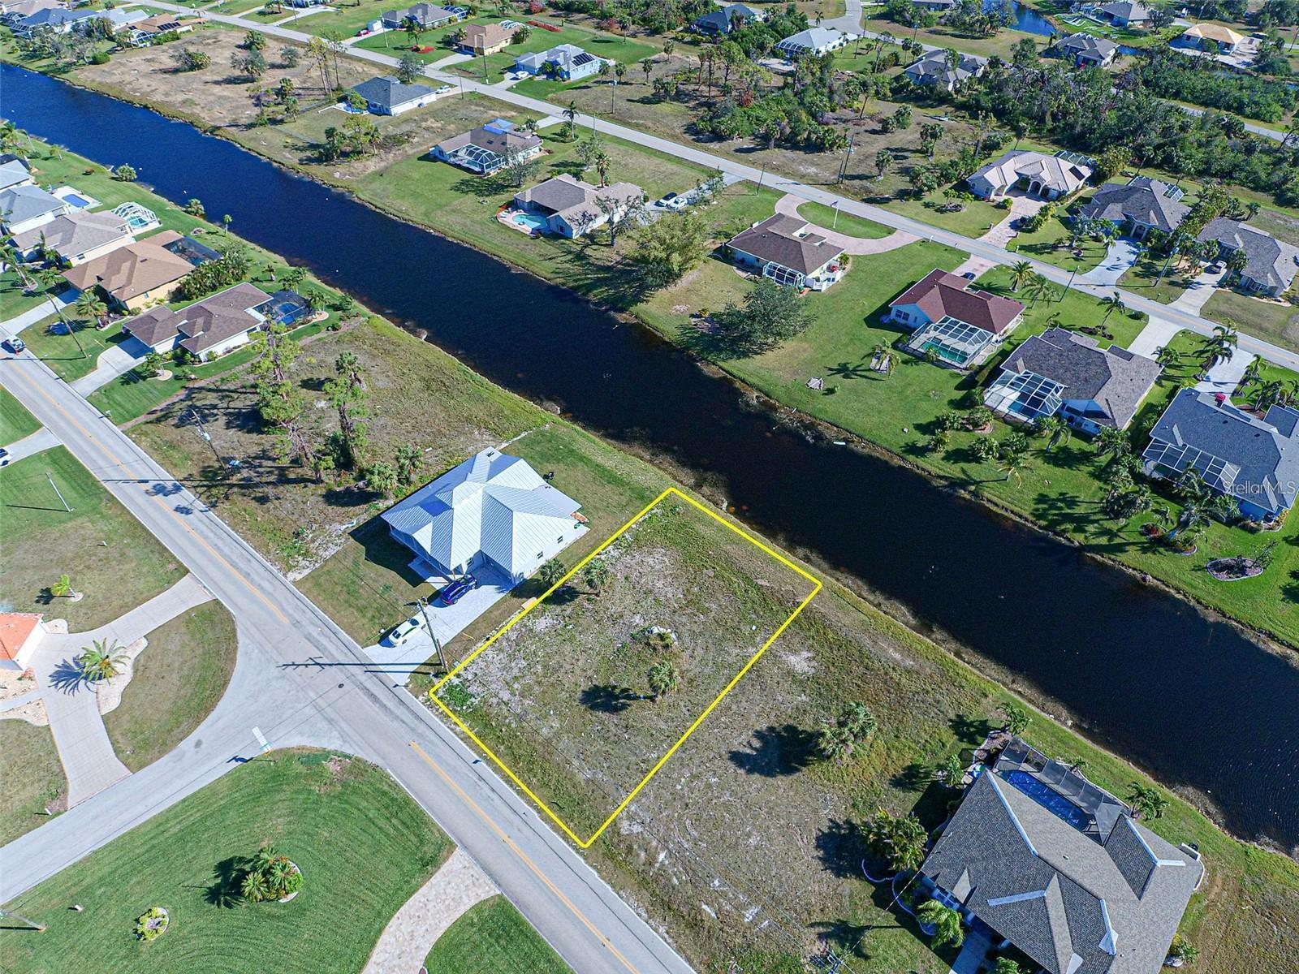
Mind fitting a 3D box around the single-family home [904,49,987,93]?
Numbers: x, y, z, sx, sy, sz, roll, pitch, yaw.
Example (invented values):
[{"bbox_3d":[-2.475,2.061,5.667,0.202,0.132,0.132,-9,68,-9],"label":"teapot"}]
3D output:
[{"bbox_3d":[95.287,-134.205,203.227,18.944,5.300,25.000,33,56,28],"label":"single-family home"}]

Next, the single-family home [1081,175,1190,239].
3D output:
[{"bbox_3d":[109.981,-63.588,143.577,18.300,5.700,23.000,36,57,28],"label":"single-family home"}]

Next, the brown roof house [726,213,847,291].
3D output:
[{"bbox_3d":[29.400,-49.640,130.960,19.110,4.940,18.240,32,53,28],"label":"brown roof house"}]

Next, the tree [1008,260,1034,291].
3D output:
[{"bbox_3d":[69.371,-39.551,119.056,4.600,6.400,4.600,34,56,28],"label":"tree"}]

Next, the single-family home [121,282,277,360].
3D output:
[{"bbox_3d":[-80.090,-30.550,115.800,18.340,5.230,21.040,30,52,27],"label":"single-family home"}]

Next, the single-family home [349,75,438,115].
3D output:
[{"bbox_3d":[-78.478,-121.205,195.725,20.600,5.300,18.600,29,54,24],"label":"single-family home"}]

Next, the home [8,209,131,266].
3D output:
[{"bbox_3d":[-121.950,-53.460,135.200,18.870,5.630,18.780,29,52,26],"label":"home"}]

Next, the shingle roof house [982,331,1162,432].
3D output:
[{"bbox_3d":[65.730,-16.879,98.753,18.776,5.300,23.705,34,56,28],"label":"shingle roof house"}]

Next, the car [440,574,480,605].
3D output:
[{"bbox_3d":[-23.272,12.466,77.789,1.850,1.700,4.650,34,56,27],"label":"car"}]

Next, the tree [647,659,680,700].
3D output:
[{"bbox_3d":[1.190,22.080,71.020,3.200,4.600,3.170,32,53,28],"label":"tree"}]

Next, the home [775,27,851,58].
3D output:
[{"bbox_3d":[54.520,-151.590,215.930,14.150,5.530,23.570,32,53,28],"label":"home"}]

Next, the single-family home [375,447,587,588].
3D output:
[{"bbox_3d":[-21.920,3.450,86.440,20.040,5.630,18.950,32,53,28],"label":"single-family home"}]

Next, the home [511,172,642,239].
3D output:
[{"bbox_3d":[-16.431,-66.902,146.898,21.500,5.200,24.000,34,56,27],"label":"home"}]

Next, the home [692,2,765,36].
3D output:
[{"bbox_3d":[30.716,-189.631,257.134,17.300,5.600,23.000,32,55,25],"label":"home"}]

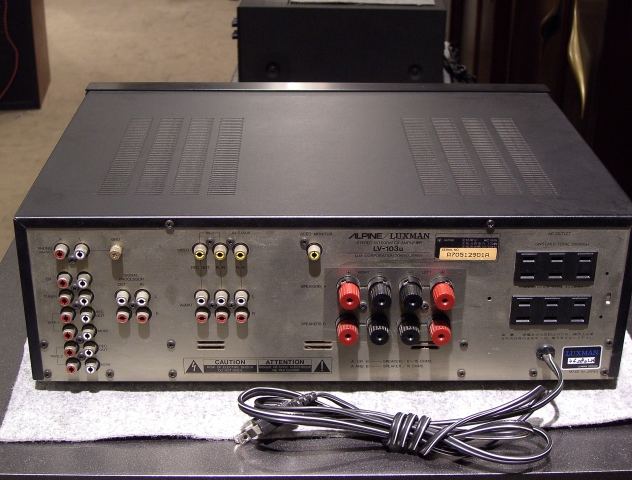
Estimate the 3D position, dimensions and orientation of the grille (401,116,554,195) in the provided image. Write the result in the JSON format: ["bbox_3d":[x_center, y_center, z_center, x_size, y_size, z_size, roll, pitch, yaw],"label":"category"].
[{"bbox_3d":[0.126,-0.070,0.847,0.098,0.002,0.176,0,25,-2],"label":"grille"}]

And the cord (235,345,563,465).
[{"bbox_3d":[0.059,0.117,0.746,0.232,0.044,0.082,0,25,-1],"label":"cord"}]

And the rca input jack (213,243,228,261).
[{"bbox_3d":[-0.066,0.009,0.732,0.010,0.010,0.009,0,25,-1],"label":"rca input jack"}]

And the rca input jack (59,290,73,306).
[{"bbox_3d":[-0.178,0.042,0.749,0.010,0.010,0.009,0,25,-2],"label":"rca input jack"}]

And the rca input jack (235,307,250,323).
[{"bbox_3d":[-0.053,0.054,0.759,0.010,0.010,0.009,0,25,-2],"label":"rca input jack"}]

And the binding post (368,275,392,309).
[{"bbox_3d":[0.046,0.039,0.741,0.016,0.016,0.022,0,25,-1],"label":"binding post"}]

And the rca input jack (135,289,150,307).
[{"bbox_3d":[-0.122,0.041,0.743,0.009,0.009,0.009,0,25,-2],"label":"rca input jack"}]

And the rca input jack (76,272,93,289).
[{"bbox_3d":[-0.163,0.029,0.740,0.010,0.010,0.009,0,25,-1],"label":"rca input jack"}]

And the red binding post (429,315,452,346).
[{"bbox_3d":[0.089,0.065,0.754,0.016,0.016,0.022,0,25,-1],"label":"red binding post"}]

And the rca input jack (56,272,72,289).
[{"bbox_3d":[-0.176,0.029,0.735,0.009,0.009,0.009,0,25,-2],"label":"rca input jack"}]

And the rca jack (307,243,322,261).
[{"bbox_3d":[-0.001,0.009,0.732,0.009,0.009,0.009,0,25,-2],"label":"rca jack"}]

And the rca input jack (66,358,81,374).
[{"bbox_3d":[-0.177,0.092,0.764,0.009,0.009,0.009,0,25,-2],"label":"rca input jack"}]

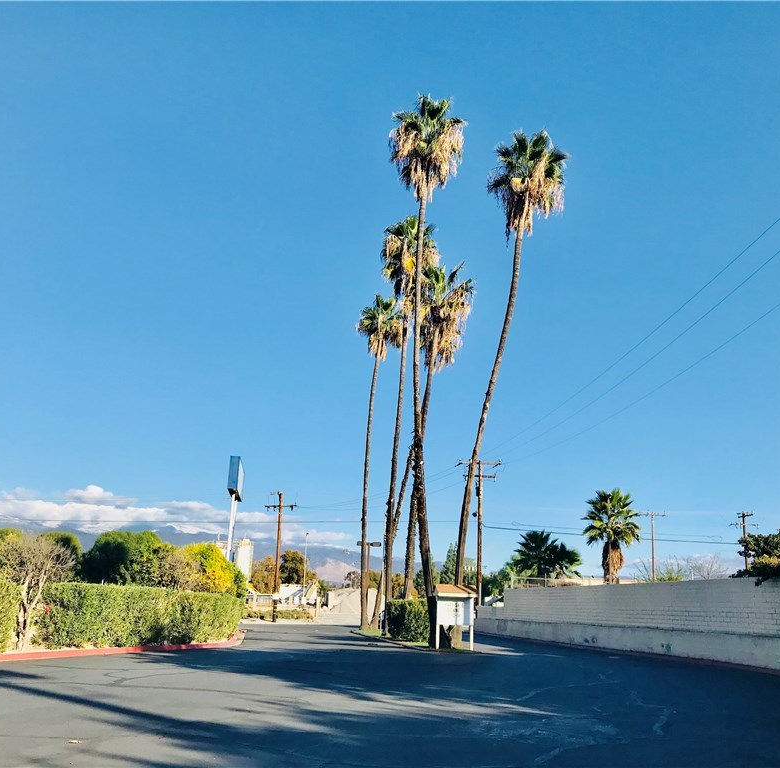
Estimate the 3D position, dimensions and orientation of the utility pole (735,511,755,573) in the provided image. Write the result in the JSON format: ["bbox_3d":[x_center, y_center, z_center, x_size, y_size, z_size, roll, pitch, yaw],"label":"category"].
[{"bbox_3d":[33.891,17.620,78.313,2.686,11.073,0.700,1,-15,0],"label":"utility pole"}]

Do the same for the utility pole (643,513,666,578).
[{"bbox_3d":[26.447,18.404,82.198,2.673,11.241,0.500,1,-15,0],"label":"utility pole"}]

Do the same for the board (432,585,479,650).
[{"bbox_3d":[2.385,8.322,29.605,1.500,2.220,0.900,2,-15,-3],"label":"board"}]

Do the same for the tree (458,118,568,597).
[{"bbox_3d":[4.939,-0.627,32.761,4.880,21.251,3.630,1,-15,0],"label":"tree"}]

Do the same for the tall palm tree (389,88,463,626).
[{"bbox_3d":[1.378,-1.475,32.517,3.201,22.605,3.361,1,-15,0],"label":"tall palm tree"}]

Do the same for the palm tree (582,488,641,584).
[{"bbox_3d":[13.739,10.869,51.009,3.586,8.902,3.766,1,-15,0],"label":"palm tree"}]

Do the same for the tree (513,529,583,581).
[{"bbox_3d":[11.224,13.846,58.478,4.815,6.913,5.056,1,-15,0],"label":"tree"}]

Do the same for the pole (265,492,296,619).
[{"bbox_3d":[-9.752,15.029,72.421,2.789,11.084,0.500,1,-15,0],"label":"pole"}]

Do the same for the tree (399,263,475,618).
[{"bbox_3d":[2.595,2.802,42.100,3.470,19.368,3.003,1,-15,0],"label":"tree"}]

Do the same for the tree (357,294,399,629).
[{"bbox_3d":[-0.983,4.527,54.194,2.856,22.145,2.999,1,-15,0],"label":"tree"}]

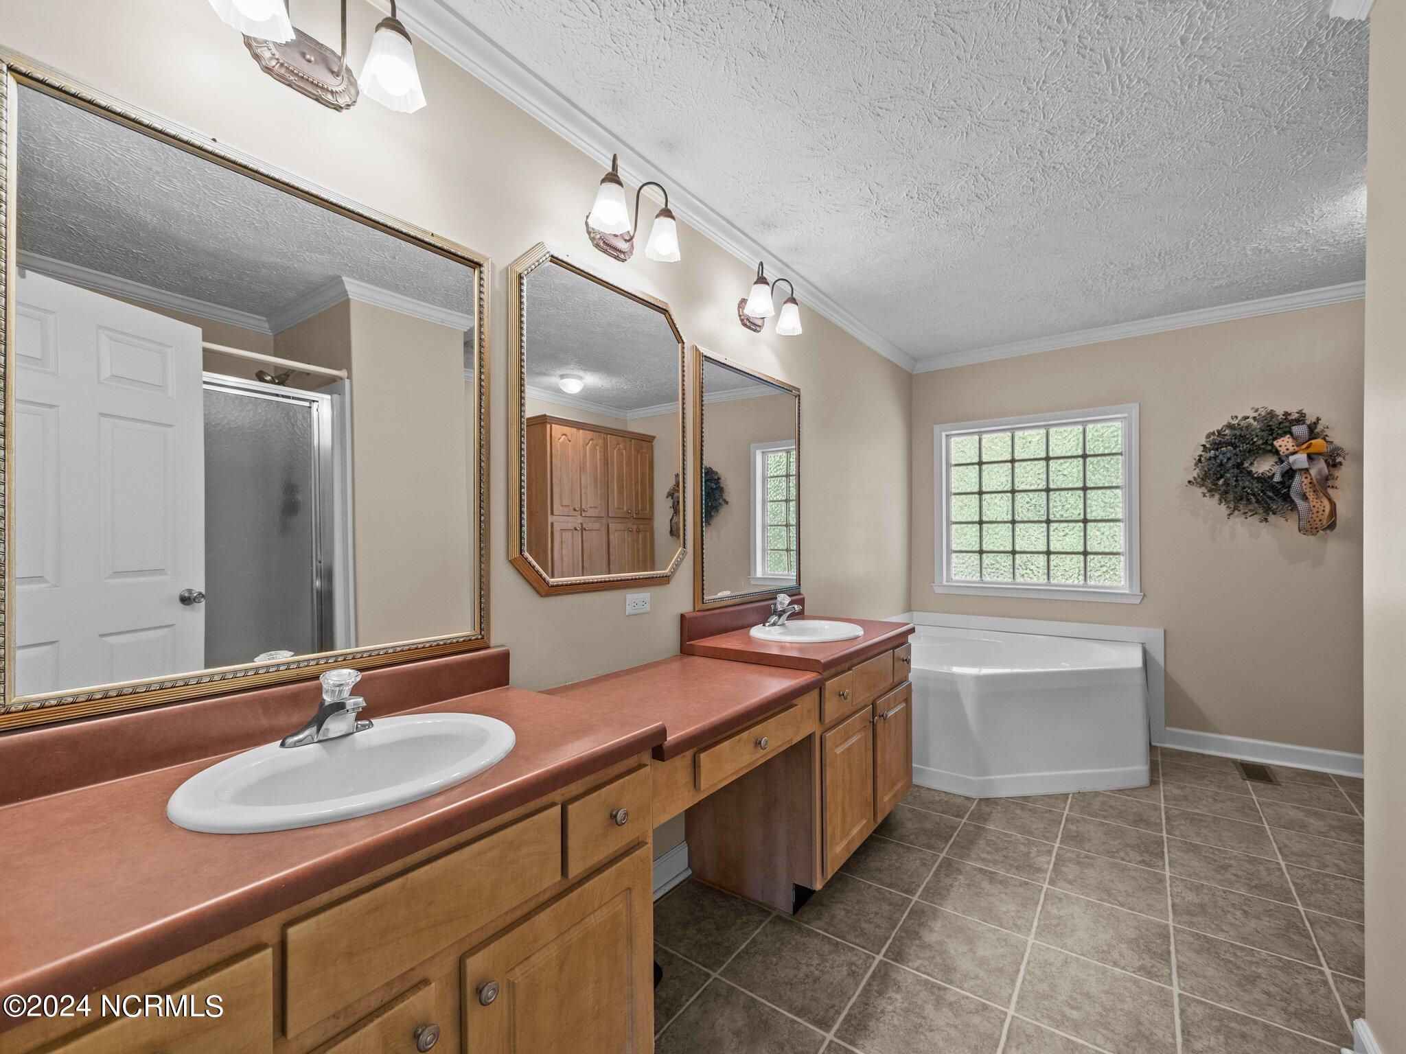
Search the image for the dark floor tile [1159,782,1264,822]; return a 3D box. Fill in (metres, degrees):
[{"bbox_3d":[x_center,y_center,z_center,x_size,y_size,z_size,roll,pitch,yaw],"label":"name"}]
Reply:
[{"bbox_3d":[2.299,1.253,2.582,0.328,0.010,0.328,-1,-1,38],"label":"dark floor tile"}]

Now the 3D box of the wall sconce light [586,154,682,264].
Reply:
[{"bbox_3d":[-0.224,-0.961,1.730,0.178,0.225,0.350,0,0,38],"label":"wall sconce light"}]

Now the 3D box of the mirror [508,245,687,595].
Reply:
[{"bbox_3d":[-0.280,-0.294,1.757,0.040,0.970,0.700,-1,-1,38],"label":"mirror"}]

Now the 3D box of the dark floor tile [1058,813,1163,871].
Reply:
[{"bbox_3d":[1.622,1.246,2.253,0.330,0.010,0.323,0,0,36],"label":"dark floor tile"}]

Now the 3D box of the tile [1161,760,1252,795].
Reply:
[{"bbox_3d":[2.492,1.255,2.831,0.328,0.010,0.328,-1,-1,38],"label":"tile"}]

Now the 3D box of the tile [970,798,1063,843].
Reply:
[{"bbox_3d":[1.344,1.248,2.441,0.330,0.010,0.323,0,0,36],"label":"tile"}]

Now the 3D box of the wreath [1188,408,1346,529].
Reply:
[{"bbox_3d":[2.897,-0.290,2.949,0.570,0.630,0.170,0,0,38],"label":"wreath"}]

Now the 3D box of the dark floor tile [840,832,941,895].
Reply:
[{"bbox_3d":[0.682,1.250,2.132,0.328,0.010,0.328,-1,-1,38],"label":"dark floor tile"}]

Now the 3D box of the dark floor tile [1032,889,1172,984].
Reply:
[{"bbox_3d":[1.222,1.245,1.737,0.328,0.010,0.328,-1,-1,38],"label":"dark floor tile"}]

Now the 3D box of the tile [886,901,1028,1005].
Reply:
[{"bbox_3d":[0.746,1.245,1.670,0.328,0.010,0.328,-1,-1,38],"label":"tile"}]

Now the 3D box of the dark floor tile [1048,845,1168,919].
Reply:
[{"bbox_3d":[1.423,1.248,1.997,0.328,0.010,0.328,-1,-1,38],"label":"dark floor tile"}]

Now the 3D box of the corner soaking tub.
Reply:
[{"bbox_3d":[1.643,0.969,3.183,1.350,0.570,1.390,-1,-1,38],"label":"corner soaking tub"}]

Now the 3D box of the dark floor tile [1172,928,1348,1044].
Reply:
[{"bbox_3d":[1.502,1.242,1.552,0.330,0.010,0.323,0,0,36],"label":"dark floor tile"}]

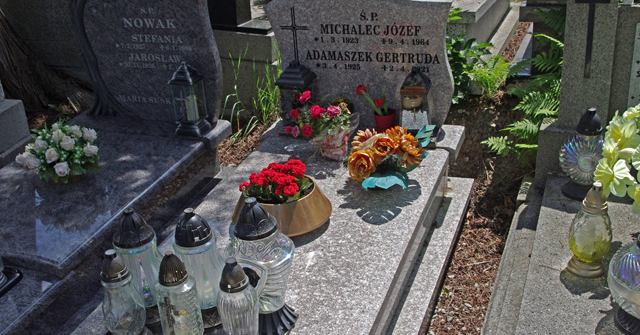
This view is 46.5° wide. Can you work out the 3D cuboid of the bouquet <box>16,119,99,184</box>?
[{"bbox_3d":[-0.959,-0.082,2.740,0.300,0.190,0.265,4,27,19],"label":"bouquet"}]

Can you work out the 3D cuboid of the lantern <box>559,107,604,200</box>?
[{"bbox_3d":[0.839,-0.057,2.345,0.143,0.281,0.135,10,29,28],"label":"lantern"}]

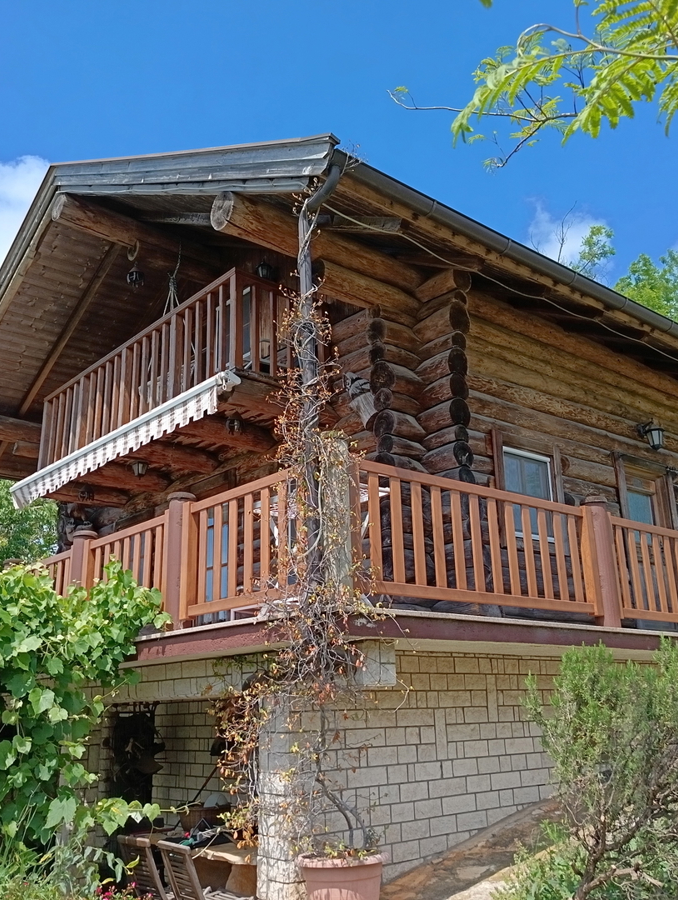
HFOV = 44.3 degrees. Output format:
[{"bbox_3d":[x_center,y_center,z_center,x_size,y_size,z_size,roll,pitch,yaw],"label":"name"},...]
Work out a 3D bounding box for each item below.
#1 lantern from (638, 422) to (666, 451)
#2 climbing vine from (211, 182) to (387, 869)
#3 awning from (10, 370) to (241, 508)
[{"bbox_3d":[3.671,-0.159,9.773,0.180,0.340,0.280,13,-22,-38],"label":"lantern"},{"bbox_3d":[-0.231,0.272,5.302,0.679,4.159,0.737,13,-22,-38],"label":"climbing vine"},{"bbox_3d":[-2.624,0.077,9.256,0.324,0.425,5.104,13,-22,-38],"label":"awning"}]

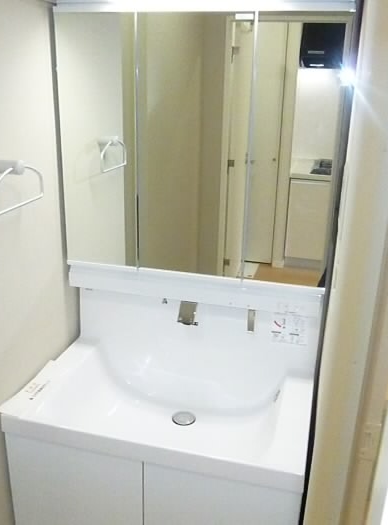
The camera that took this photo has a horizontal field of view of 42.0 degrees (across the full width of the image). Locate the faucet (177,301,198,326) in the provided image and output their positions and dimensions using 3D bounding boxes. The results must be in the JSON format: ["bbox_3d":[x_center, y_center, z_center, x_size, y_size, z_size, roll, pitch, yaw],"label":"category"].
[{"bbox_3d":[-0.015,0.150,1.497,0.050,0.067,0.068,6,19,14],"label":"faucet"}]

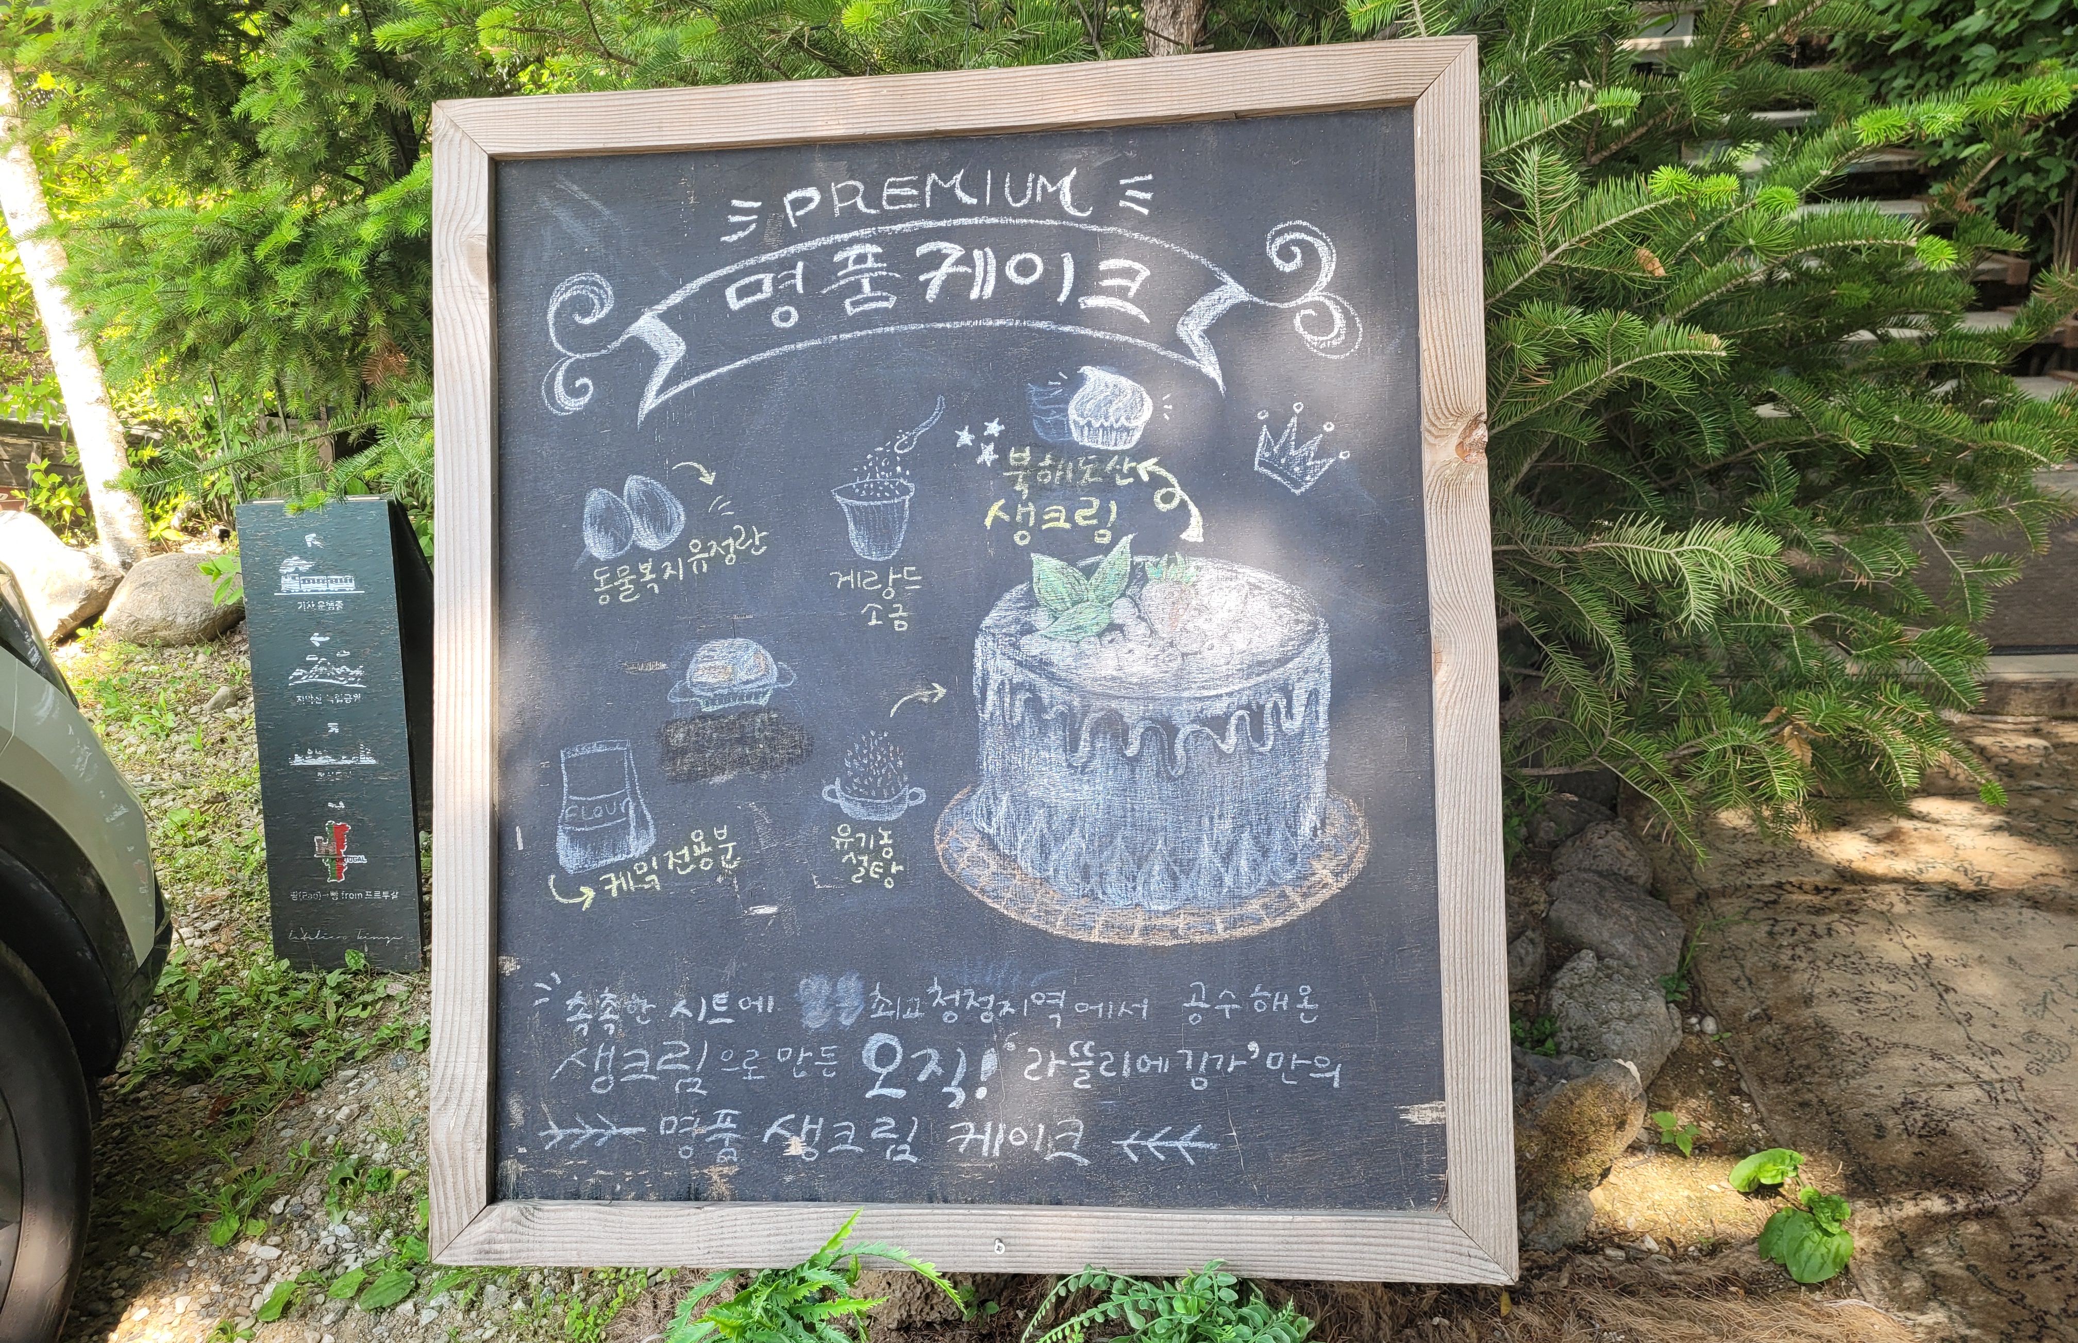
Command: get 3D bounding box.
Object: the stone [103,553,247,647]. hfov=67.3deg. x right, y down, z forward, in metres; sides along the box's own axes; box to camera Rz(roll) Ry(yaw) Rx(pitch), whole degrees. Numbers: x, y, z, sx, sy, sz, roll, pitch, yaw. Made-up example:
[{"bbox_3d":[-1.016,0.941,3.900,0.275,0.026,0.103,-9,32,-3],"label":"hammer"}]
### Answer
[{"bbox_3d":[-2.279,-0.194,4.138,0.358,0.234,0.269,-1,23,0],"label":"stone"}]

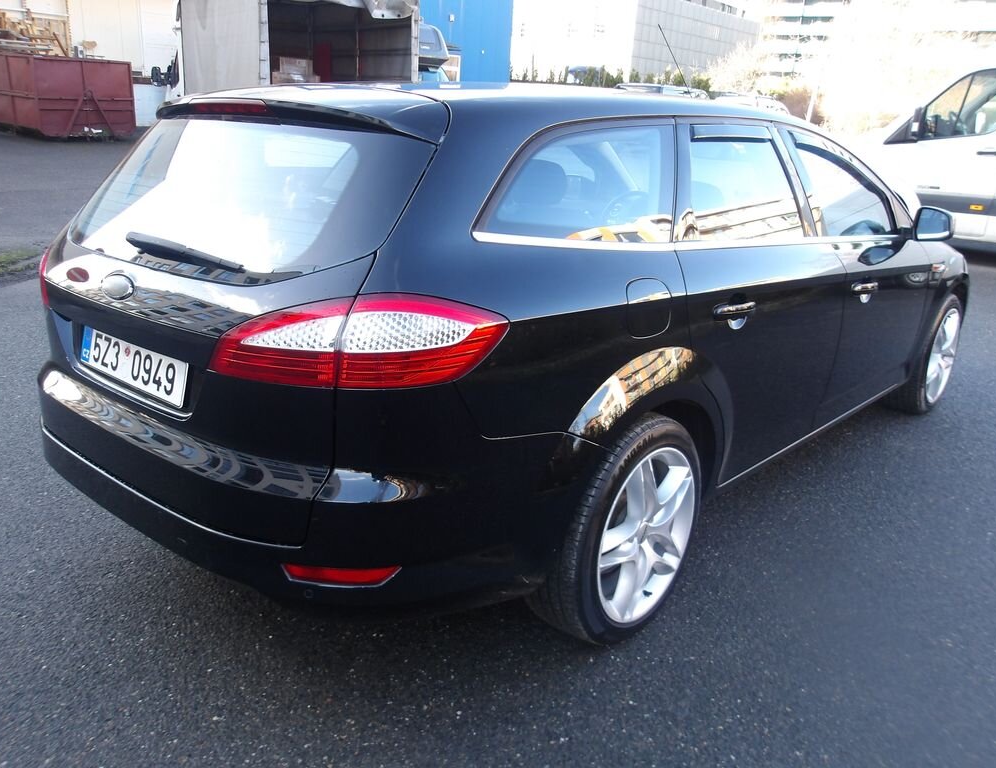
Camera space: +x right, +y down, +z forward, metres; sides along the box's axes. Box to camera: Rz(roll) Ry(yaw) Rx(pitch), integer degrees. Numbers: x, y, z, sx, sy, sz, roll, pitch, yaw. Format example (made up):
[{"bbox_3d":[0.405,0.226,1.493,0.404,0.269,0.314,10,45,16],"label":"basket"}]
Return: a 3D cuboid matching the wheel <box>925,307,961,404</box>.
[{"bbox_3d":[2.304,-0.167,4.312,0.180,0.490,0.490,16,22,39],"label":"wheel"}]

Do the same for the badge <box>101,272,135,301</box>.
[{"bbox_3d":[-0.882,-0.225,1.847,0.150,0.066,0.020,16,-3,40],"label":"badge"}]

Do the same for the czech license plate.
[{"bbox_3d":[-0.899,-0.057,1.954,0.520,0.110,0.015,16,9,39],"label":"czech license plate"}]

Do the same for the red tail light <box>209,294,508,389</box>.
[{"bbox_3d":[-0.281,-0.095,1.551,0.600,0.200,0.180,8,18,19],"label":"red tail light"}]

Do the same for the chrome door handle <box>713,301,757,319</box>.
[{"bbox_3d":[0.669,-0.217,2.273,0.050,0.045,0.235,16,22,39],"label":"chrome door handle"}]

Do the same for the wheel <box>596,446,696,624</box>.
[{"bbox_3d":[0.360,0.404,2.292,0.180,0.490,0.490,16,22,39],"label":"wheel"}]

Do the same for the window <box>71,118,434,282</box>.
[{"bbox_3d":[-0.724,-0.456,1.951,1.360,0.460,0.160,16,-13,40],"label":"window"}]

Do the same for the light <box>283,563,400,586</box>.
[{"bbox_3d":[-0.348,0.421,1.773,0.255,0.042,0.050,4,17,6],"label":"light"}]

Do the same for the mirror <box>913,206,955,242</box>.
[{"bbox_3d":[1.855,-0.677,3.401,0.140,0.165,0.195,-12,22,-38],"label":"mirror"}]

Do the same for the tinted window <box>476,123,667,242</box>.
[{"bbox_3d":[0.208,-0.469,1.864,0.730,0.290,0.060,-11,1,-43],"label":"tinted window"}]

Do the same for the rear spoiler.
[{"bbox_3d":[-0.581,-0.685,2.038,1.240,0.120,0.260,16,22,40],"label":"rear spoiler"}]

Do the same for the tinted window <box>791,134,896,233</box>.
[{"bbox_3d":[1.322,-0.742,3.023,0.055,0.430,0.800,-13,2,44],"label":"tinted window"}]

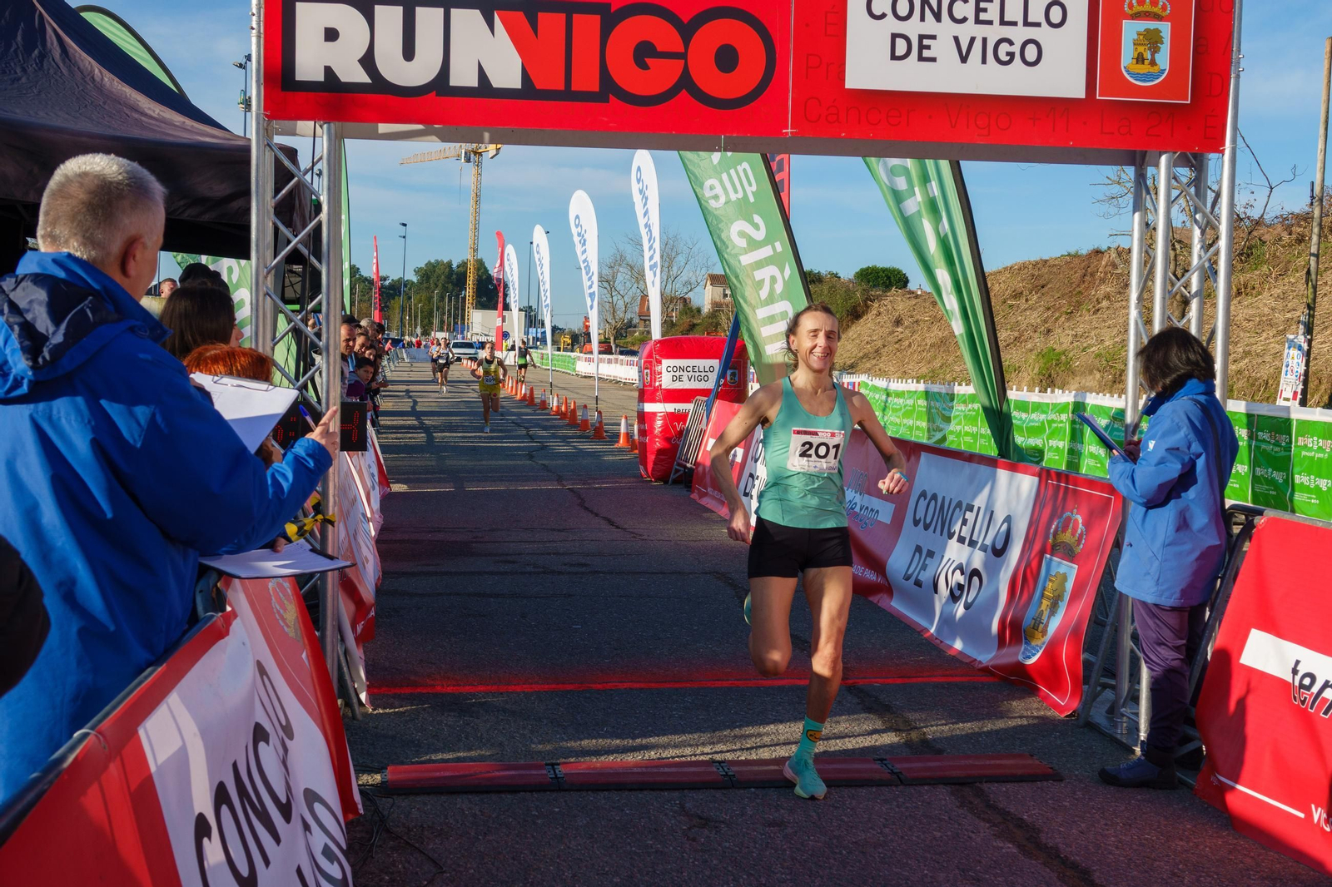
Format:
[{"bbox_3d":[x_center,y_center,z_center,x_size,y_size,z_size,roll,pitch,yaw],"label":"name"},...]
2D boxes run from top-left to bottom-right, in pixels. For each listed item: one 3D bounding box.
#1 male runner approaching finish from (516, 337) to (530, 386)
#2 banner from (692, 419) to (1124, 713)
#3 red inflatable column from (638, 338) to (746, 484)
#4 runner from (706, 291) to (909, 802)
[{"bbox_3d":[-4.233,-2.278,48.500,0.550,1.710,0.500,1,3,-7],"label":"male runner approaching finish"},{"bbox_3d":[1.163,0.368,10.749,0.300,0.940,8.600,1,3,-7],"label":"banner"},{"bbox_3d":[0.310,-0.437,18.695,1.170,1.620,1.120,0,3,-10],"label":"red inflatable column"},{"bbox_3d":[0.473,0.333,5.460,0.640,1.600,0.700,1,3,-7],"label":"runner"}]

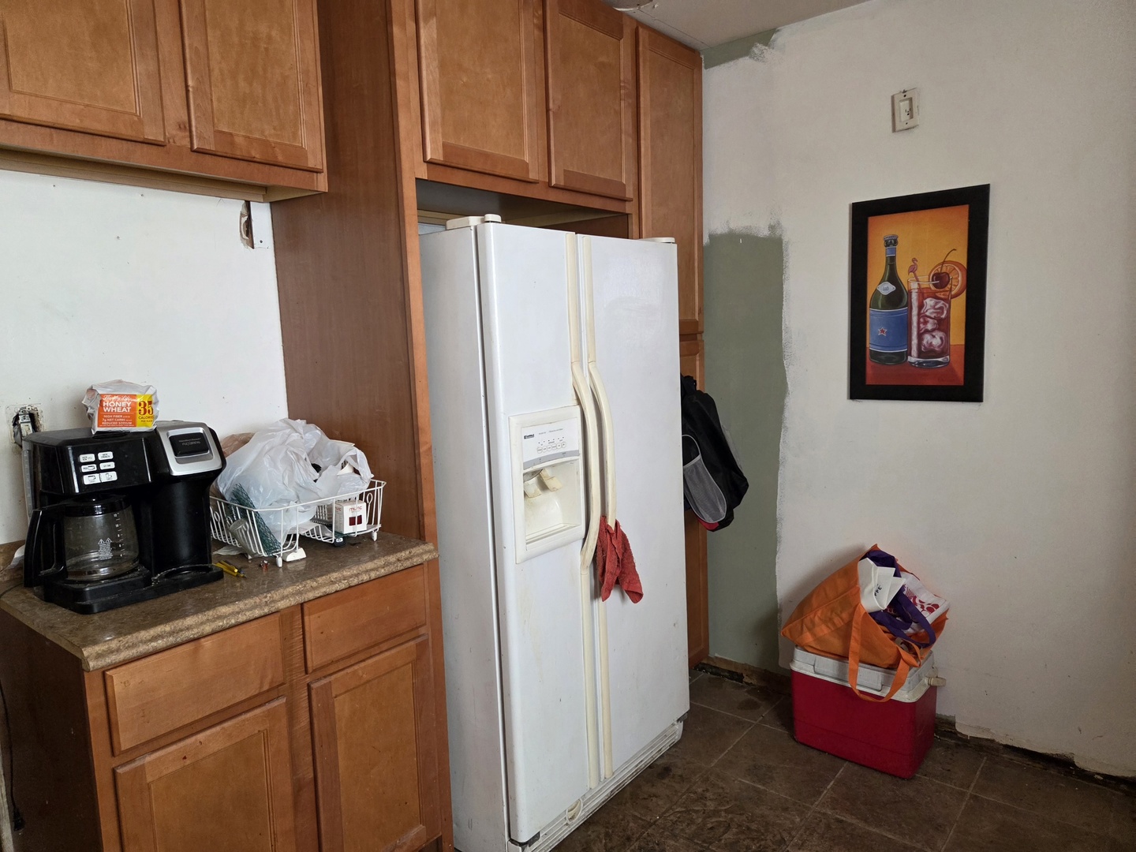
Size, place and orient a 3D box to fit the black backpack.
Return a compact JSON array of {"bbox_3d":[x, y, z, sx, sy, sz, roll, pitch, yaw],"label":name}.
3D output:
[{"bbox_3d":[0.480,0.091,2.778,0.230,0.530,0.290,-12,-1,40],"label":"black backpack"}]

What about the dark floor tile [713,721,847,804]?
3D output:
[{"bbox_3d":[0.718,1.117,2.510,0.338,0.010,0.357,3,9,39],"label":"dark floor tile"}]

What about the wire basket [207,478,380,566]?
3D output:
[{"bbox_3d":[-0.738,0.234,2.031,0.410,0.135,0.370,3,9,39],"label":"wire basket"}]

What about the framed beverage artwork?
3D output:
[{"bbox_3d":[1.161,-0.422,2.522,0.424,0.682,0.022,3,9,39],"label":"framed beverage artwork"}]

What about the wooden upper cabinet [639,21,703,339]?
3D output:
[{"bbox_3d":[0.187,-0.888,2.966,0.560,1.080,0.450,3,9,39],"label":"wooden upper cabinet"}]

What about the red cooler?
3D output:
[{"bbox_3d":[1.010,0.923,2.582,0.395,0.335,0.290,3,9,39],"label":"red cooler"}]

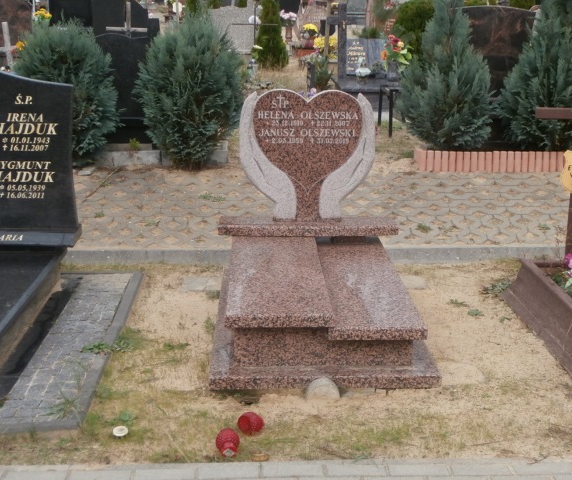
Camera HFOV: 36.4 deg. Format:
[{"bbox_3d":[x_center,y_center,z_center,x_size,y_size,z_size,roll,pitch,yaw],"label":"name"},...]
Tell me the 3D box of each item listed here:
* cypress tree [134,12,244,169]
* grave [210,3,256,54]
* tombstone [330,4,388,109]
[{"bbox_3d":[-0.731,-1.147,6.590,0.860,1.120,0.840,0,15,-2],"label":"cypress tree"},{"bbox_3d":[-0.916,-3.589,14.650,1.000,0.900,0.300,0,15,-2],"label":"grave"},{"bbox_3d":[1.016,-2.243,10.464,0.920,1.125,1.700,0,15,-2],"label":"tombstone"}]

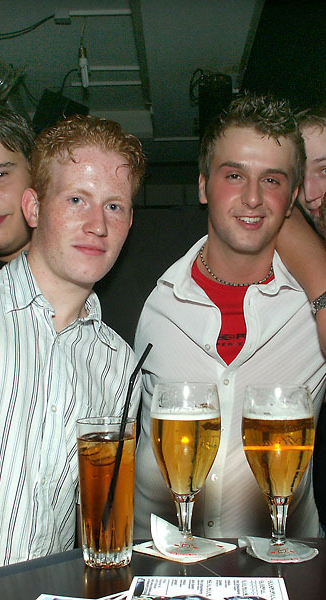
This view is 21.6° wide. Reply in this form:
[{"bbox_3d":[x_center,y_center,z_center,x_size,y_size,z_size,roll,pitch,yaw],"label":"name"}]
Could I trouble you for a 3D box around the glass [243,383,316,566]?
[{"bbox_3d":[0.132,0.191,0.972,0.081,0.186,0.081,0,-1,0],"label":"glass"}]

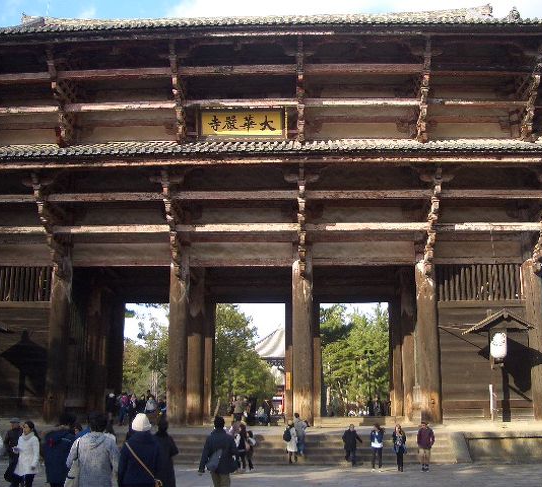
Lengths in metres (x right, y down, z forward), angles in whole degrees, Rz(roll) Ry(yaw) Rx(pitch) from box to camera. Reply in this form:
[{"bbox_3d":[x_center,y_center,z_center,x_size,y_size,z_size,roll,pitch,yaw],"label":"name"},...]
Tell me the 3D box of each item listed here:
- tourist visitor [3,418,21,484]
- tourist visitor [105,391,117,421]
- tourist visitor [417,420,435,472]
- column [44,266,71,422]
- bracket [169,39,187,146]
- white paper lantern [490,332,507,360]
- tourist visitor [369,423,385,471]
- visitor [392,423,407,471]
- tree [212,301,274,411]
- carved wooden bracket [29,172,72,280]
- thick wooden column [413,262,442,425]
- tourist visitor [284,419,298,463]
[{"bbox_3d":[-6.217,5.074,15.800,0.400,1.700,0.520,8,-16,-29],"label":"tourist visitor"},{"bbox_3d":[-8.917,9.139,36.500,0.500,1.630,0.360,0,-14,2],"label":"tourist visitor"},{"bbox_3d":[5.332,6.993,22.600,0.600,1.680,0.360,-1,-14,5],"label":"tourist visitor"},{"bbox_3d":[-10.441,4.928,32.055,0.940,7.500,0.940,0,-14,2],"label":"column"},{"bbox_3d":[-4.435,-7.124,31.219,0.500,3.600,3.800,0,-13,1],"label":"bracket"},{"bbox_3d":[10.331,4.655,29.835,0.750,1.200,0.750,0,-14,2],"label":"white paper lantern"},{"bbox_3d":[3.758,7.266,23.400,0.500,1.640,0.380,0,-14,0],"label":"tourist visitor"},{"bbox_3d":[4.577,7.301,23.400,0.480,1.640,0.360,-1,-14,6],"label":"visitor"},{"bbox_3d":[-3.161,10.569,62.000,7.000,10.500,6.500,0,-14,2],"label":"tree"},{"bbox_3d":[-10.435,-0.745,30.714,0.500,4.400,4.400,0,-14,2],"label":"carved wooden bracket"},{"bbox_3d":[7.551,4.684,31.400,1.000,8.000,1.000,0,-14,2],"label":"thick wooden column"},{"bbox_3d":[0.771,7.481,24.700,0.480,1.580,0.470,12,-18,-39],"label":"tourist visitor"}]

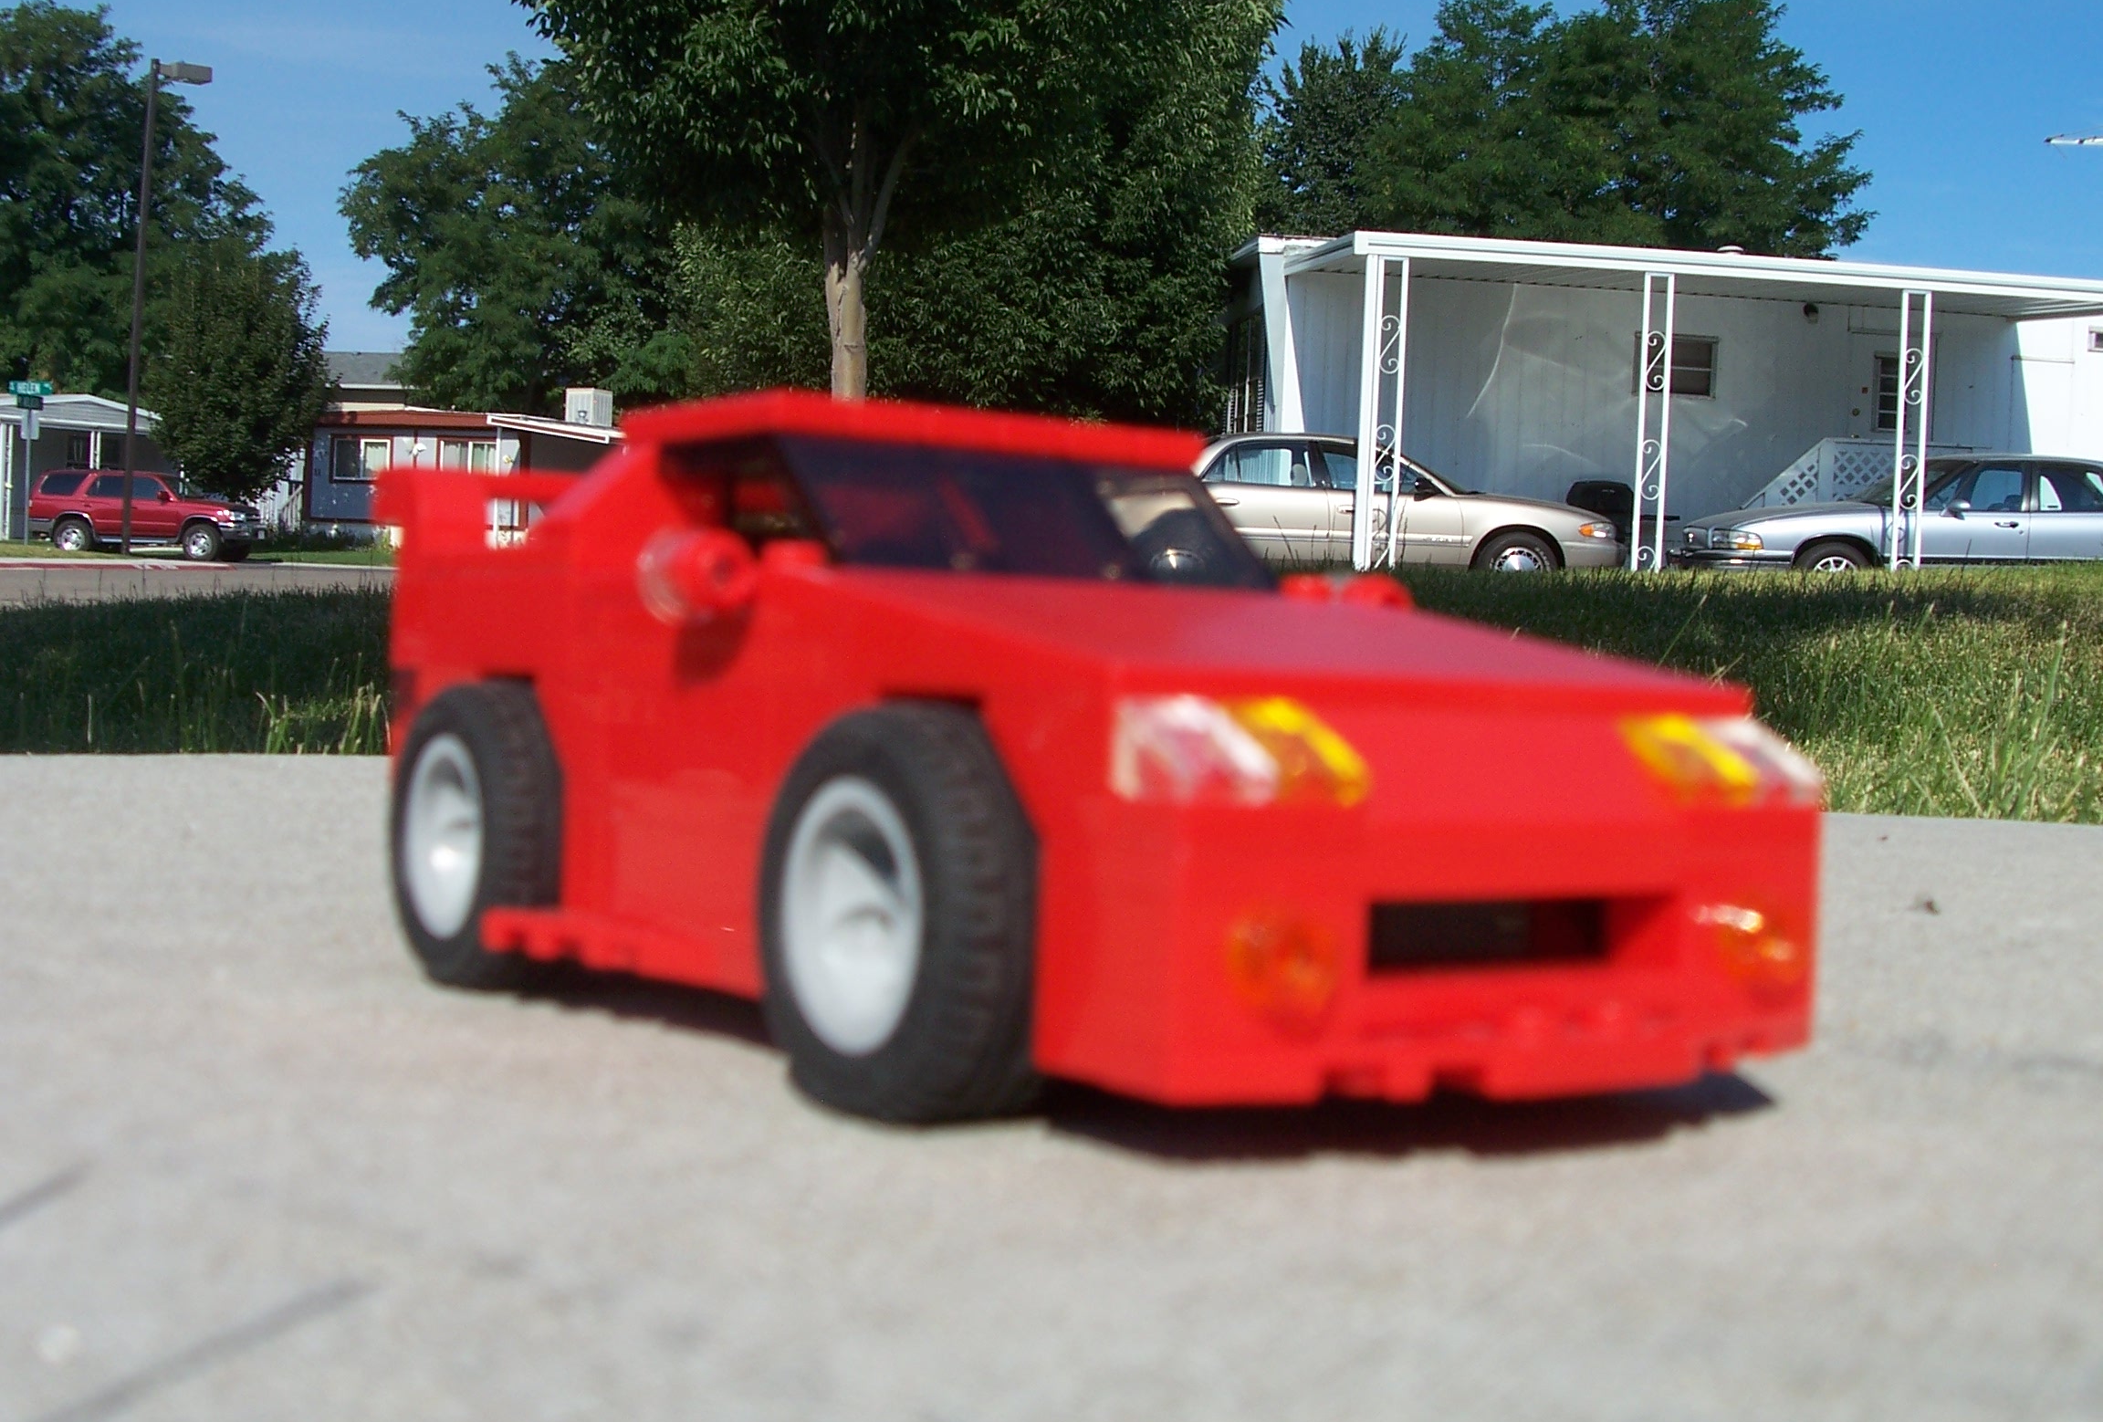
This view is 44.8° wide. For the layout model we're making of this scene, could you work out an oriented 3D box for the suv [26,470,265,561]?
[{"bbox_3d":[-18.000,-3.950,51.000,4.600,1.760,1.780,2,0,6],"label":"suv"}]

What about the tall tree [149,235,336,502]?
[{"bbox_3d":[-18.200,-7.100,57.000,4.150,7.000,4.100,2,0,0],"label":"tall tree"}]

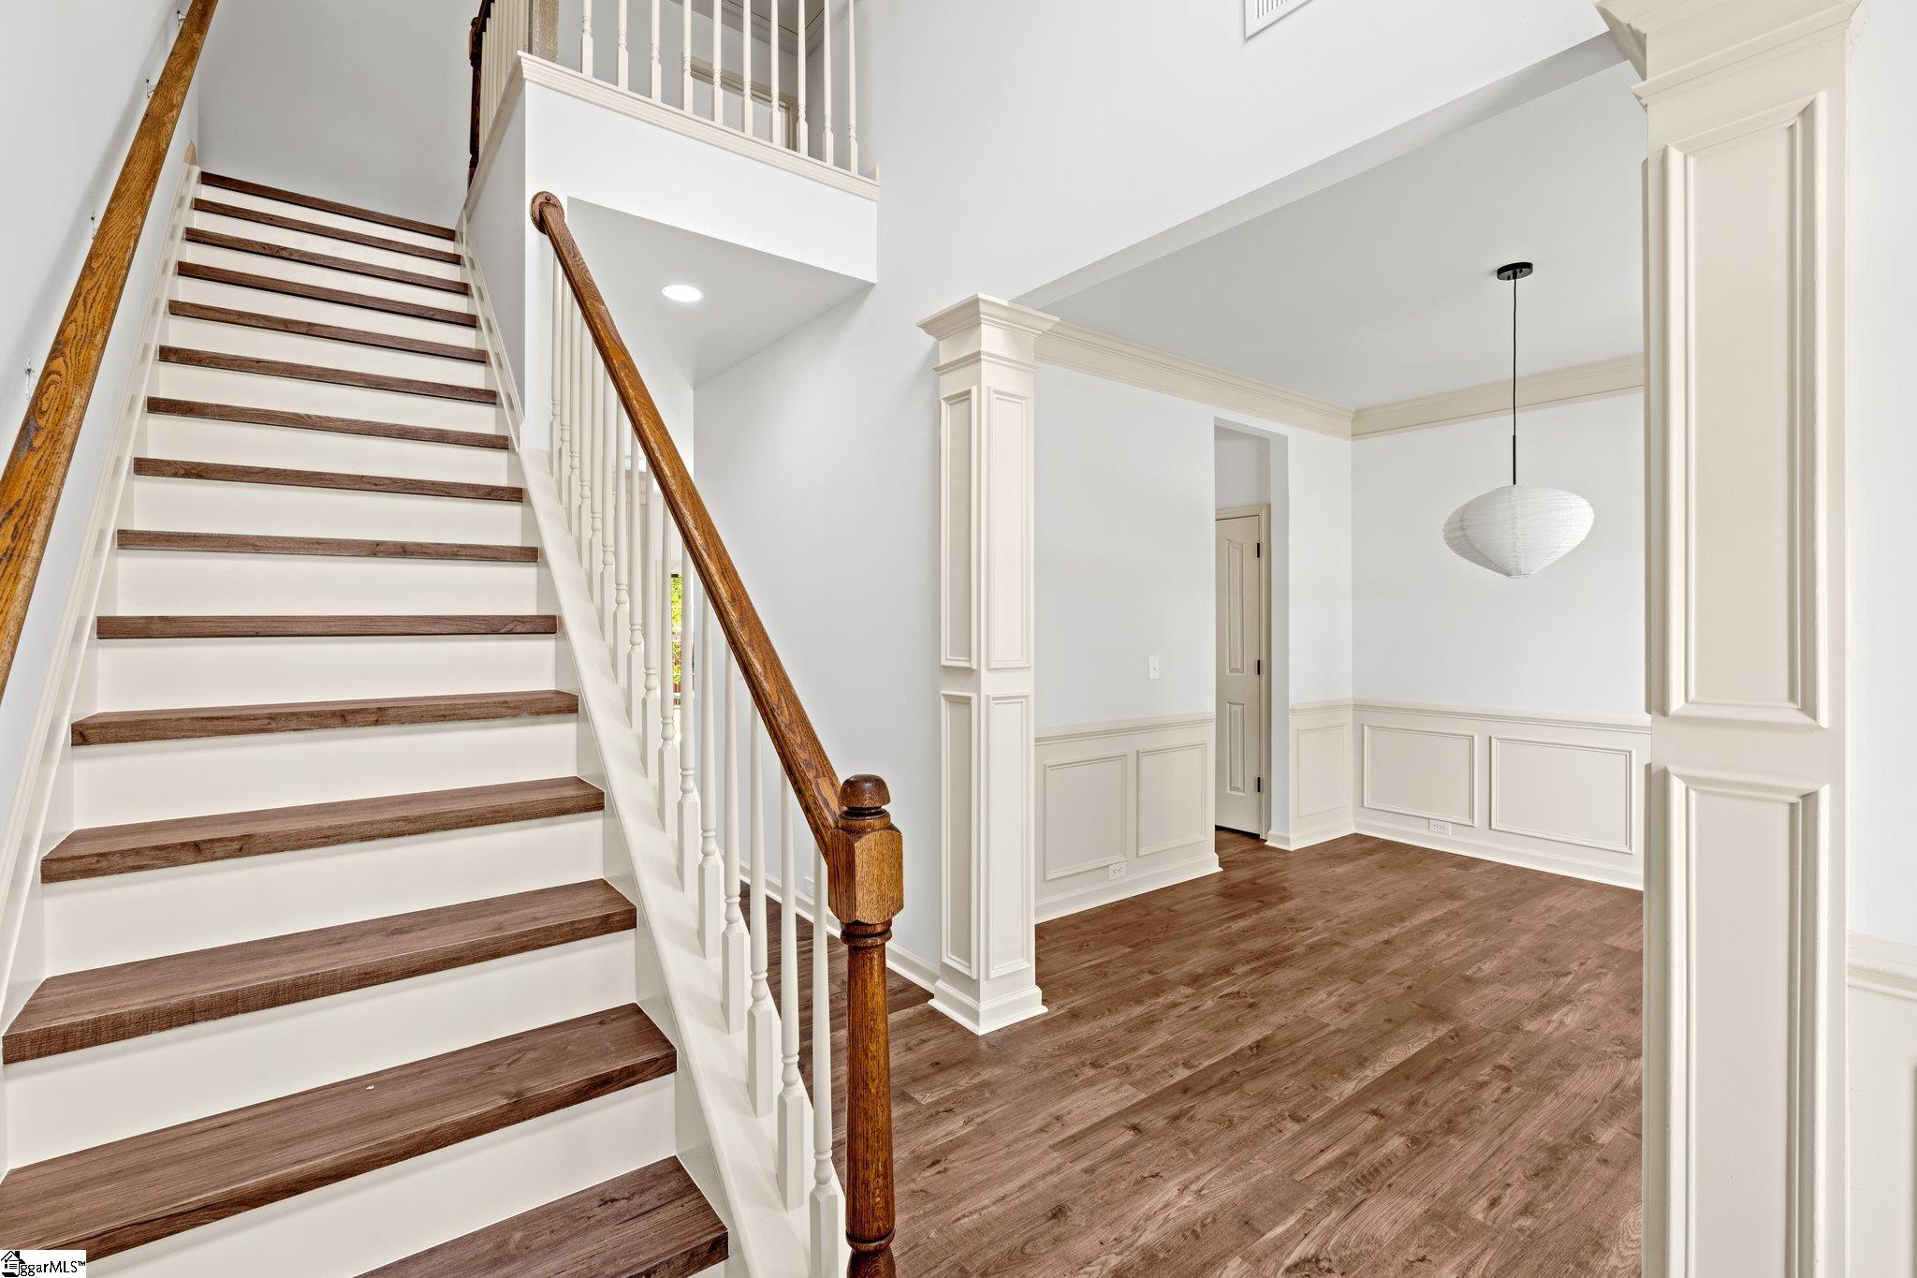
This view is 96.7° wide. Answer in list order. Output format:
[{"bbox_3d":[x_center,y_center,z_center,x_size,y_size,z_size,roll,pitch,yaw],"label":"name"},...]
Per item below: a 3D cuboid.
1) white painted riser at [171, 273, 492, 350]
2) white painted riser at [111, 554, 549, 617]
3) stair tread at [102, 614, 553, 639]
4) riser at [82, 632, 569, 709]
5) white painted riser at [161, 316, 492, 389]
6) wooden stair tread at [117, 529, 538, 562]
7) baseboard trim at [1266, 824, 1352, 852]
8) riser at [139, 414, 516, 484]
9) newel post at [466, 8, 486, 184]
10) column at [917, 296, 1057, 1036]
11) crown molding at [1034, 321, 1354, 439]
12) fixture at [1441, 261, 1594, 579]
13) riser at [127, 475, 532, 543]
[{"bbox_3d":[-2.259,-1.141,3.117,0.872,0.157,0.020,-1,1,-36],"label":"white painted riser"},{"bbox_3d":[-1.566,-0.135,2.208,0.872,0.157,0.020,-1,1,-36],"label":"white painted riser"},{"bbox_3d":[-1.454,-0.032,2.056,0.848,0.042,0.245,-1,1,-37],"label":"stair tread"},{"bbox_3d":[-1.396,0.066,1.980,0.848,0.153,0.020,-1,1,-37],"label":"riser"},{"bbox_3d":[-2.121,-0.940,2.935,0.872,0.157,0.020,-1,1,-36],"label":"white painted riser"},{"bbox_3d":[-1.628,-0.235,2.289,0.872,0.043,0.250,-1,1,-36],"label":"wooden stair tread"},{"bbox_3d":[2.222,1.214,5.350,0.710,0.090,0.180,-1,2,-37],"label":"baseboard trim"},{"bbox_3d":[-1.802,-0.524,2.513,0.848,0.153,0.020,-1,1,-37],"label":"riser"},{"bbox_3d":[-2.243,-2.368,3.954,0.080,0.984,0.080,-1,1,-36],"label":"newel post"},{"bbox_3d":[0.111,0.095,3.029,0.355,2.437,0.355,-1,1,-37],"label":"column"},{"bbox_3d":[1.348,-1.360,4.590,3.090,0.165,0.090,-1,1,-37],"label":"crown molding"},{"bbox_3d":[2.166,-0.835,3.303,0.500,1.199,0.500,-1,2,-37],"label":"fixture"},{"bbox_3d":[-1.704,-0.336,2.389,0.872,0.157,0.020,-1,1,-36],"label":"riser"}]

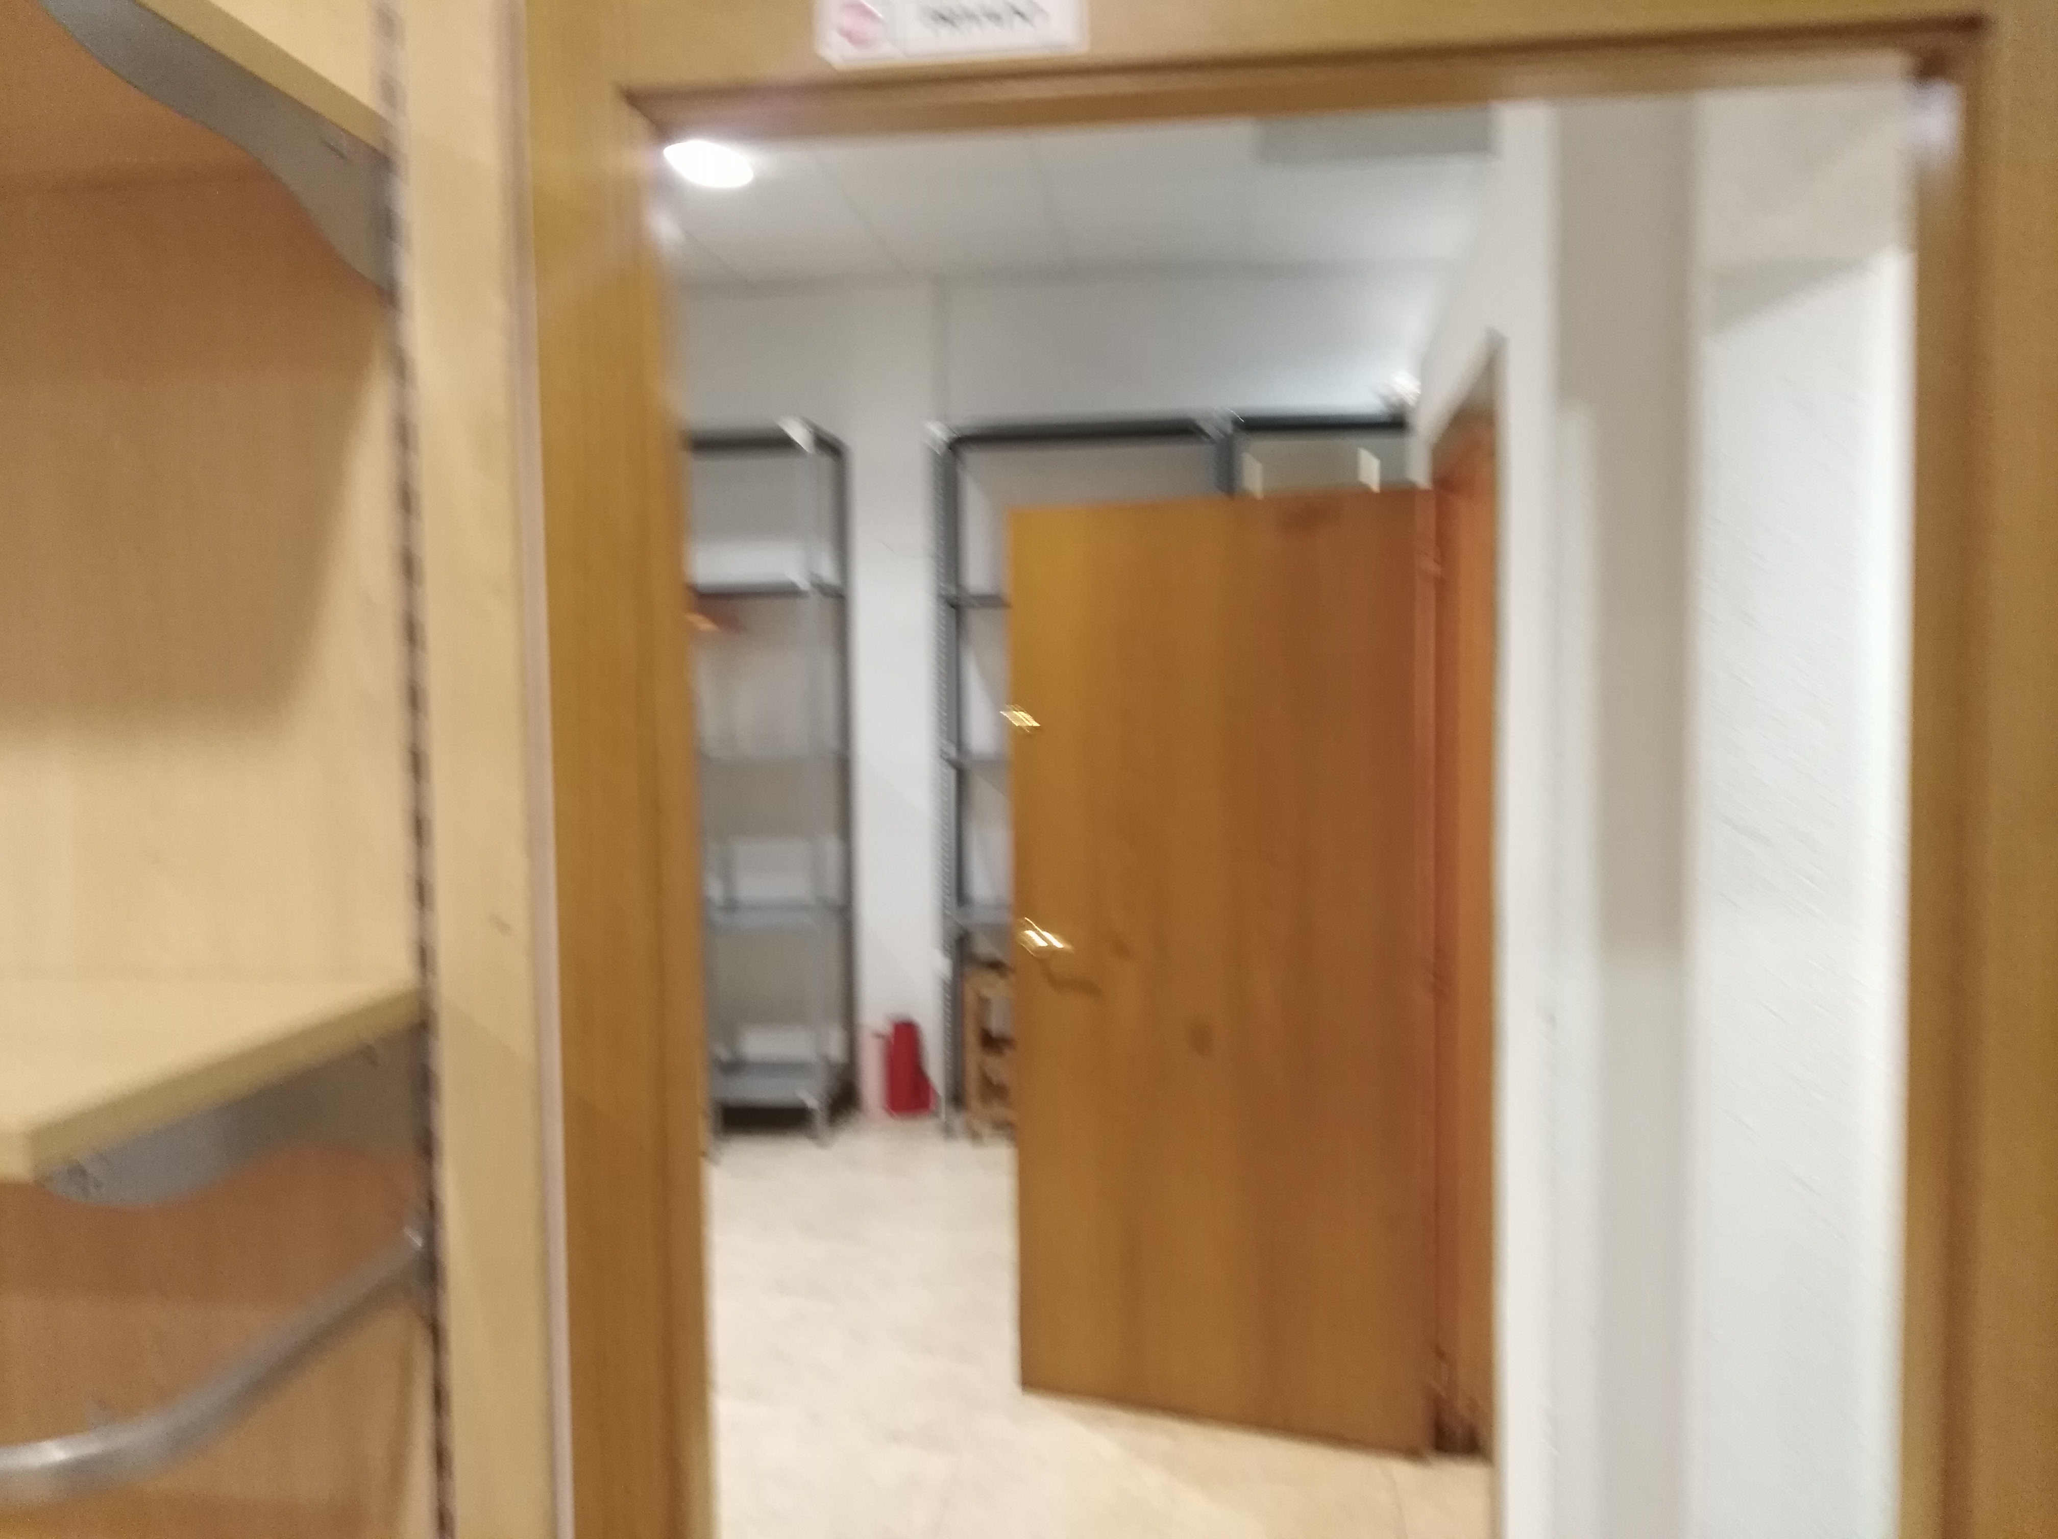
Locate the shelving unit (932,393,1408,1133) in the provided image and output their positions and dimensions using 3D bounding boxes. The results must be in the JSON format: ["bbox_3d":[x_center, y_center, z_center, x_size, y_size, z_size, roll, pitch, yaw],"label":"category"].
[{"bbox_3d":[0.623,0.041,5.651,1.900,2.530,0.400,0,3,9],"label":"shelving unit"}]

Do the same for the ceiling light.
[{"bbox_3d":[-0.924,-1.737,4.475,0.200,0.050,0.200,0,3,9],"label":"ceiling light"}]

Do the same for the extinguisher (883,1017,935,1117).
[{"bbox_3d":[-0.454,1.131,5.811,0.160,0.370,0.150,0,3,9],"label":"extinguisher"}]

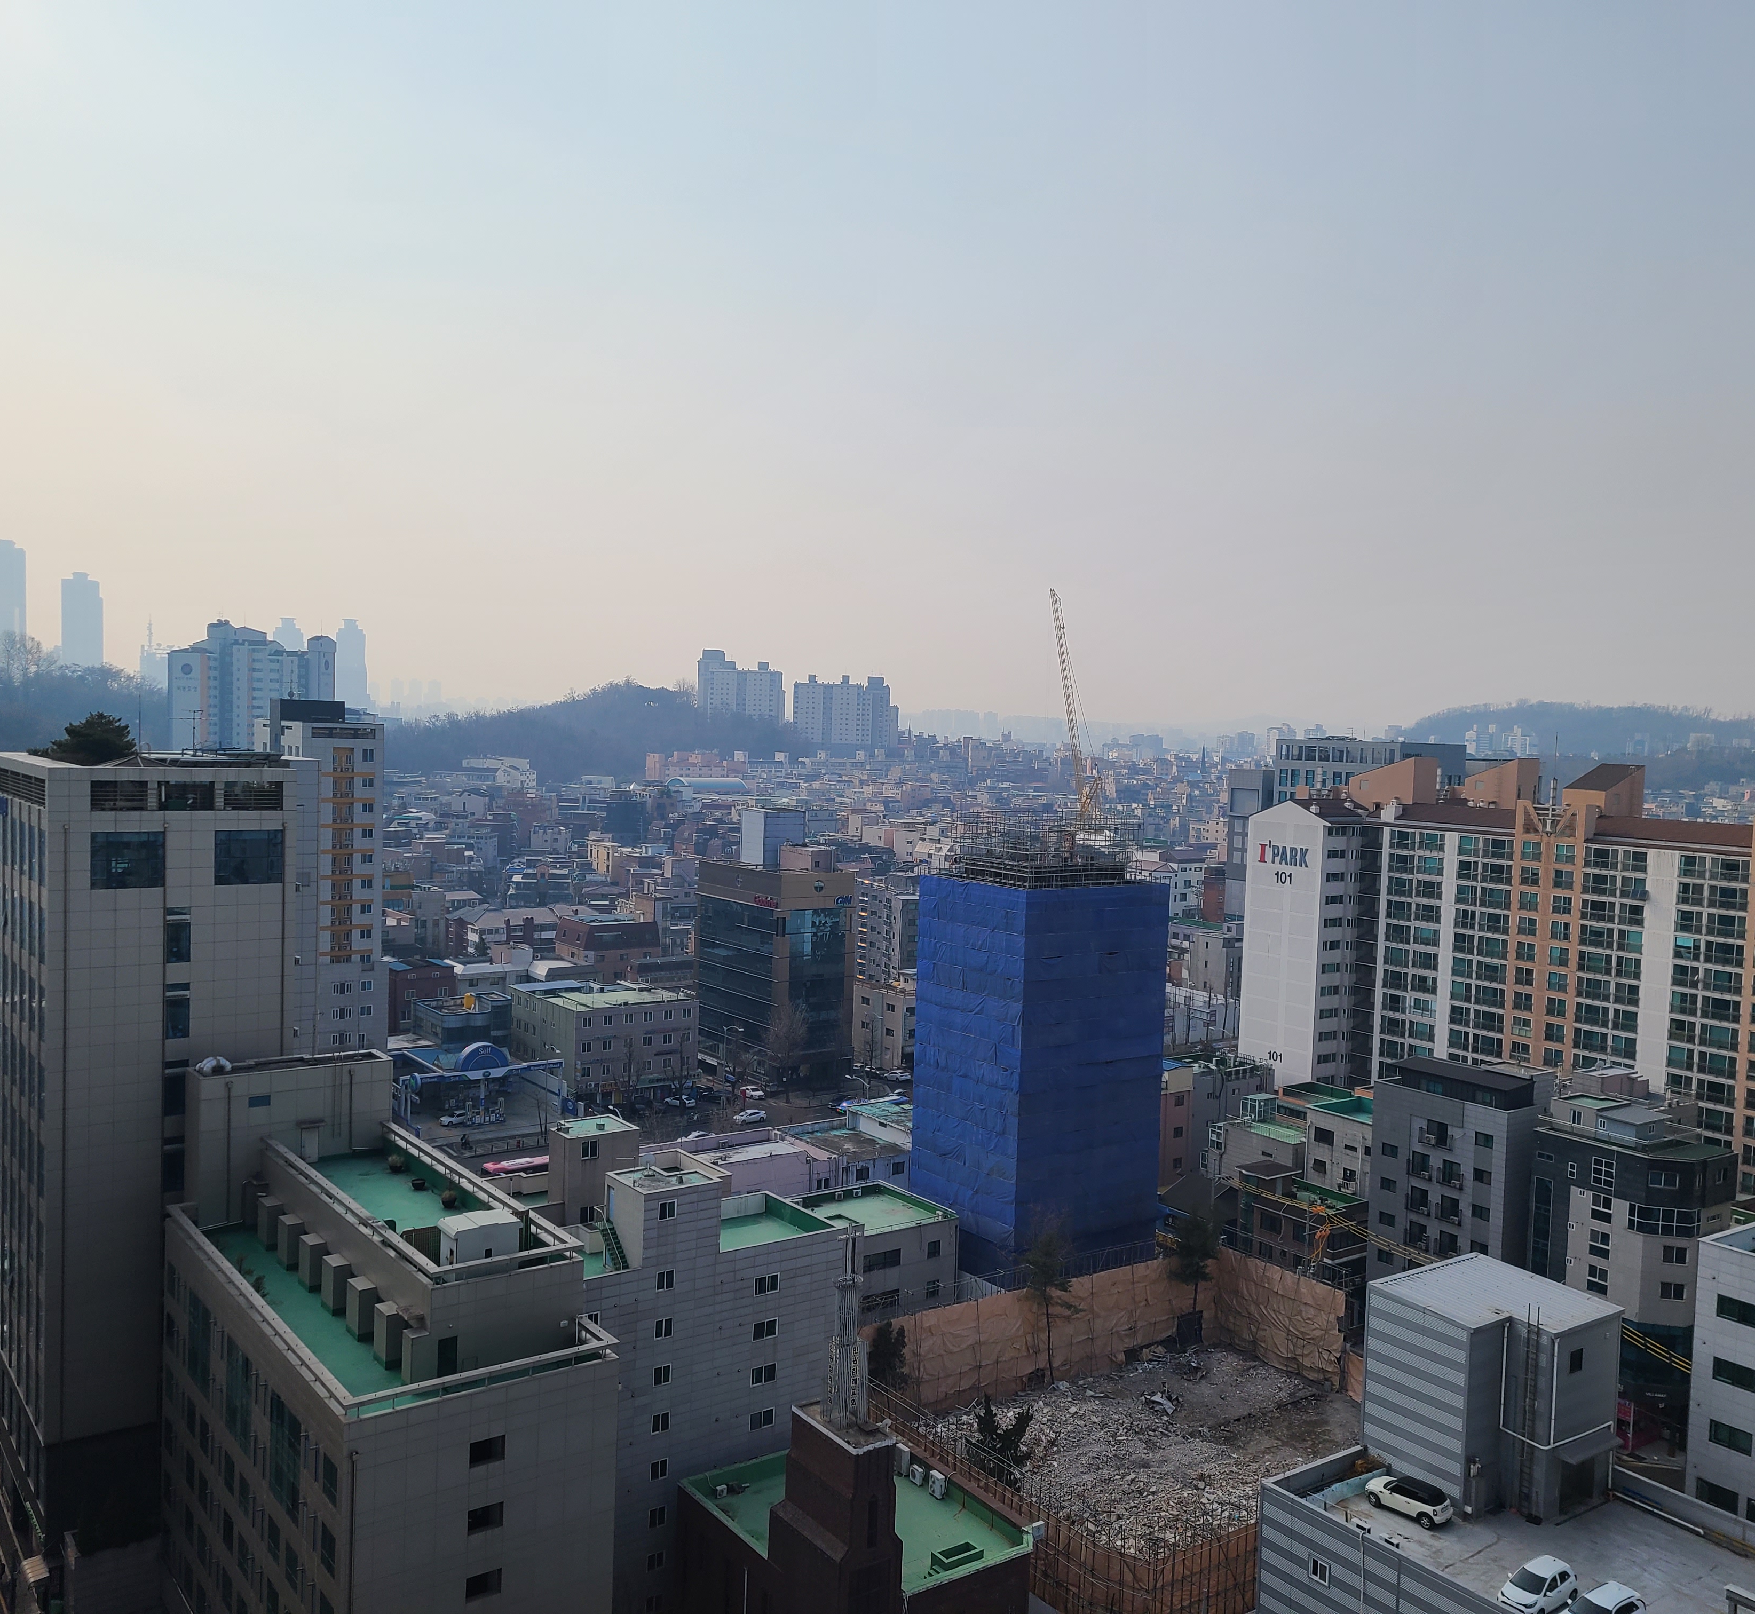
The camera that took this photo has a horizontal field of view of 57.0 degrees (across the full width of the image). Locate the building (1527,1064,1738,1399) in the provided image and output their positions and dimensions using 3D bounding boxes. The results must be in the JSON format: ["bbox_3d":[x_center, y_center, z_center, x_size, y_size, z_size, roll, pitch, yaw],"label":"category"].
[{"bbox_3d":[58.037,34.701,124.495,8.800,25.000,11.900,0,4,-35],"label":"building"}]

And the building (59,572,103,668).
[{"bbox_3d":[-935.770,-170.950,1900.000,38.000,209.490,36.000,0,3,-26],"label":"building"}]

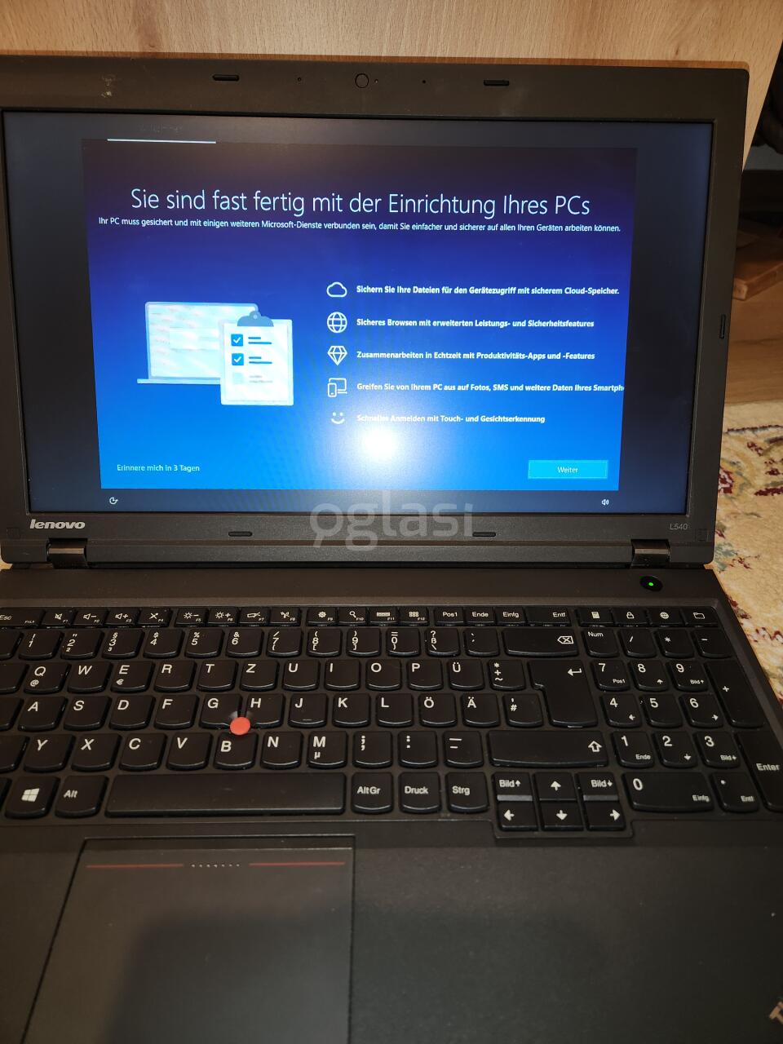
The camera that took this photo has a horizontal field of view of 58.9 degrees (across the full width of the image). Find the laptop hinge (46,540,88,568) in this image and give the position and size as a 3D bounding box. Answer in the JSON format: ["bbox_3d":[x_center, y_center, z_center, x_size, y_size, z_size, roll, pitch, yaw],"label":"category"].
[{"bbox_3d":[-0.171,0.017,0.367,0.020,0.013,0.012,0,40,-2],"label":"laptop hinge"}]

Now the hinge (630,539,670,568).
[{"bbox_3d":[0.141,0.017,0.376,0.020,0.013,0.012,0,40,-2],"label":"hinge"}]

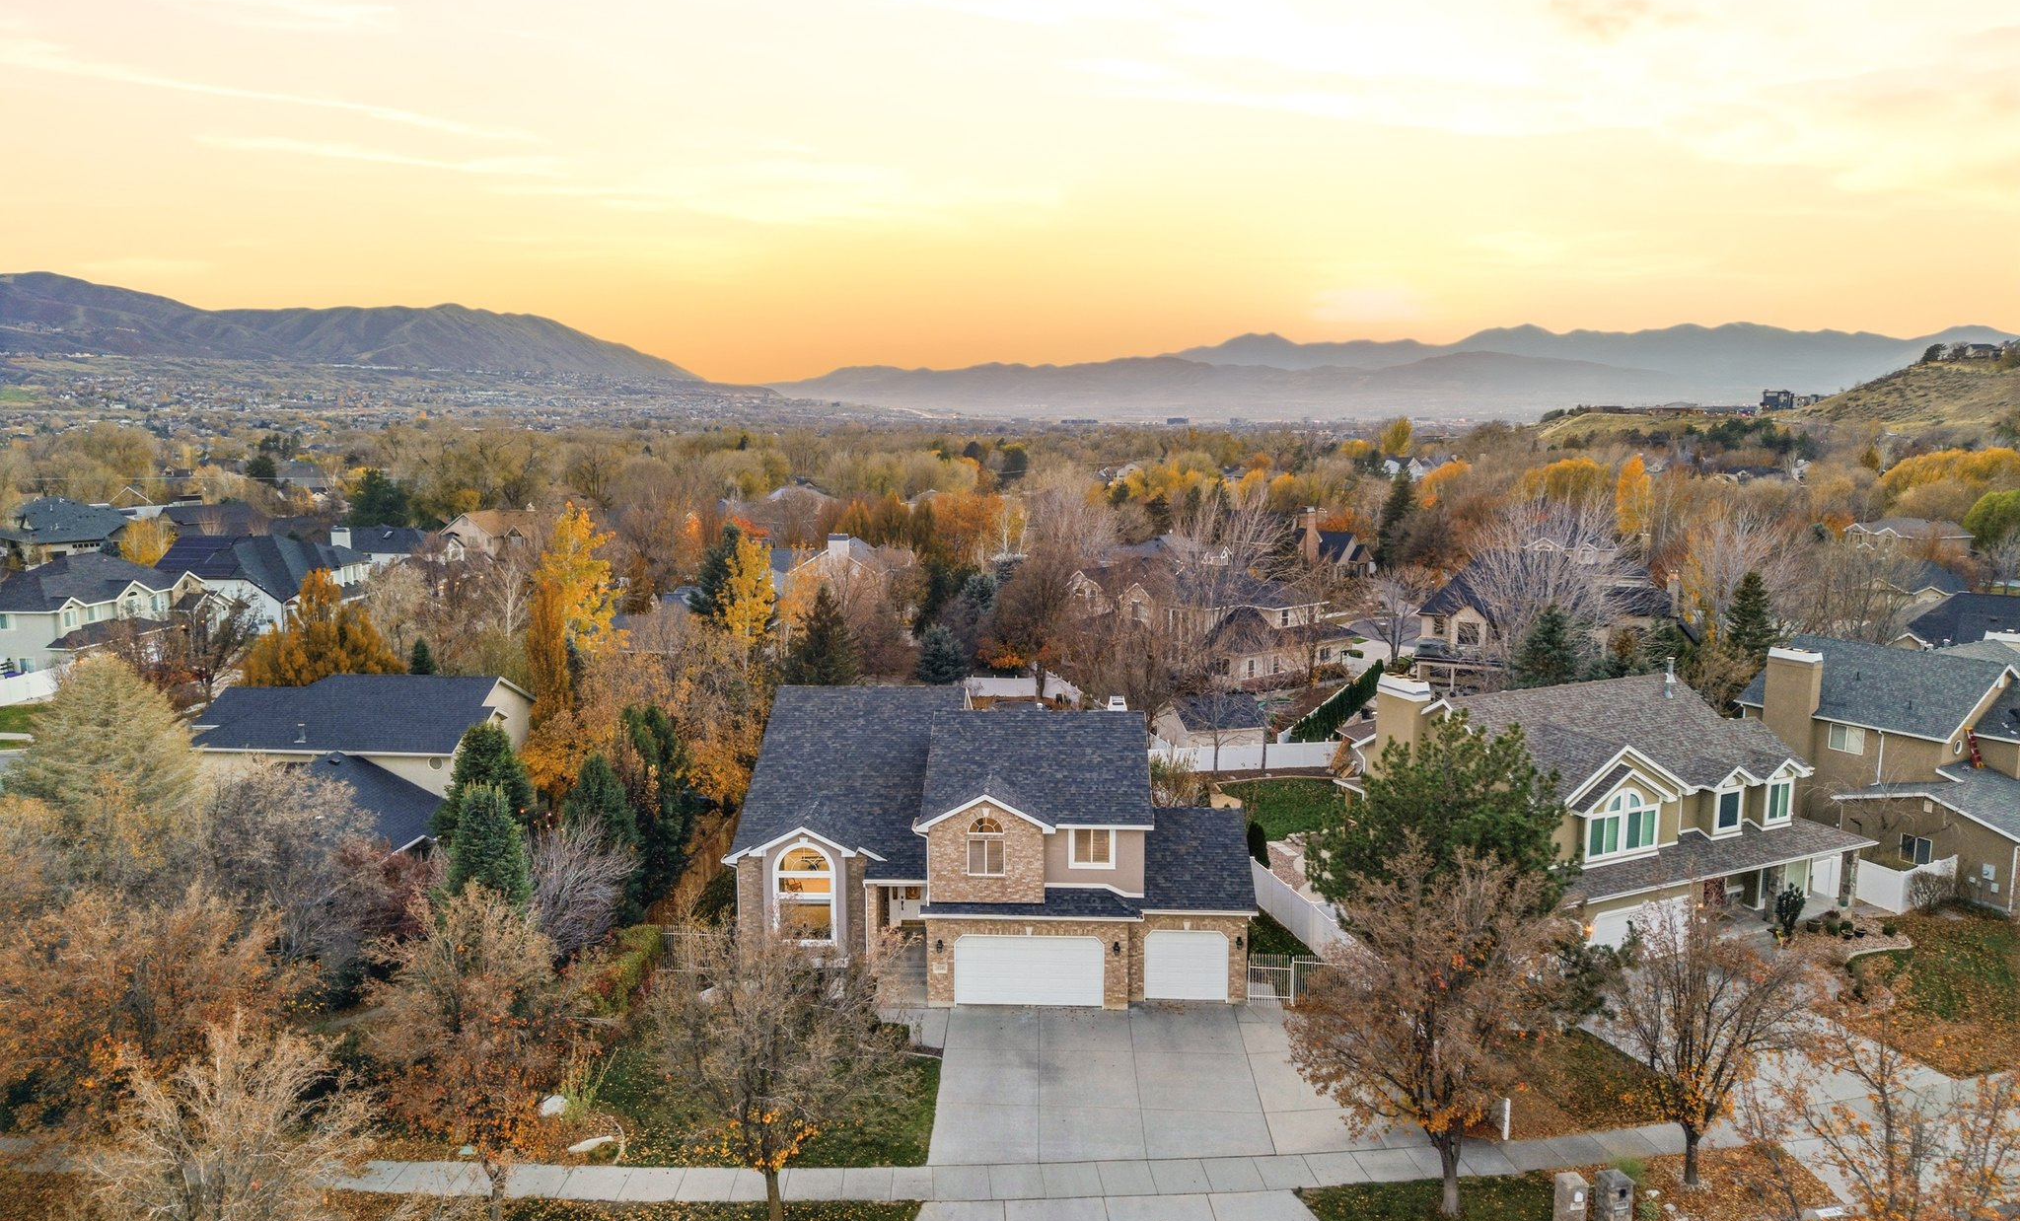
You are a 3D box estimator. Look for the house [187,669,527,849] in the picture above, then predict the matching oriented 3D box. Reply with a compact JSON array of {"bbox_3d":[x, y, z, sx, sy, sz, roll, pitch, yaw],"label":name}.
[{"bbox_3d":[-28.300,7.334,59.864,11.900,7.900,16.300,0,8,2],"label":"house"}]

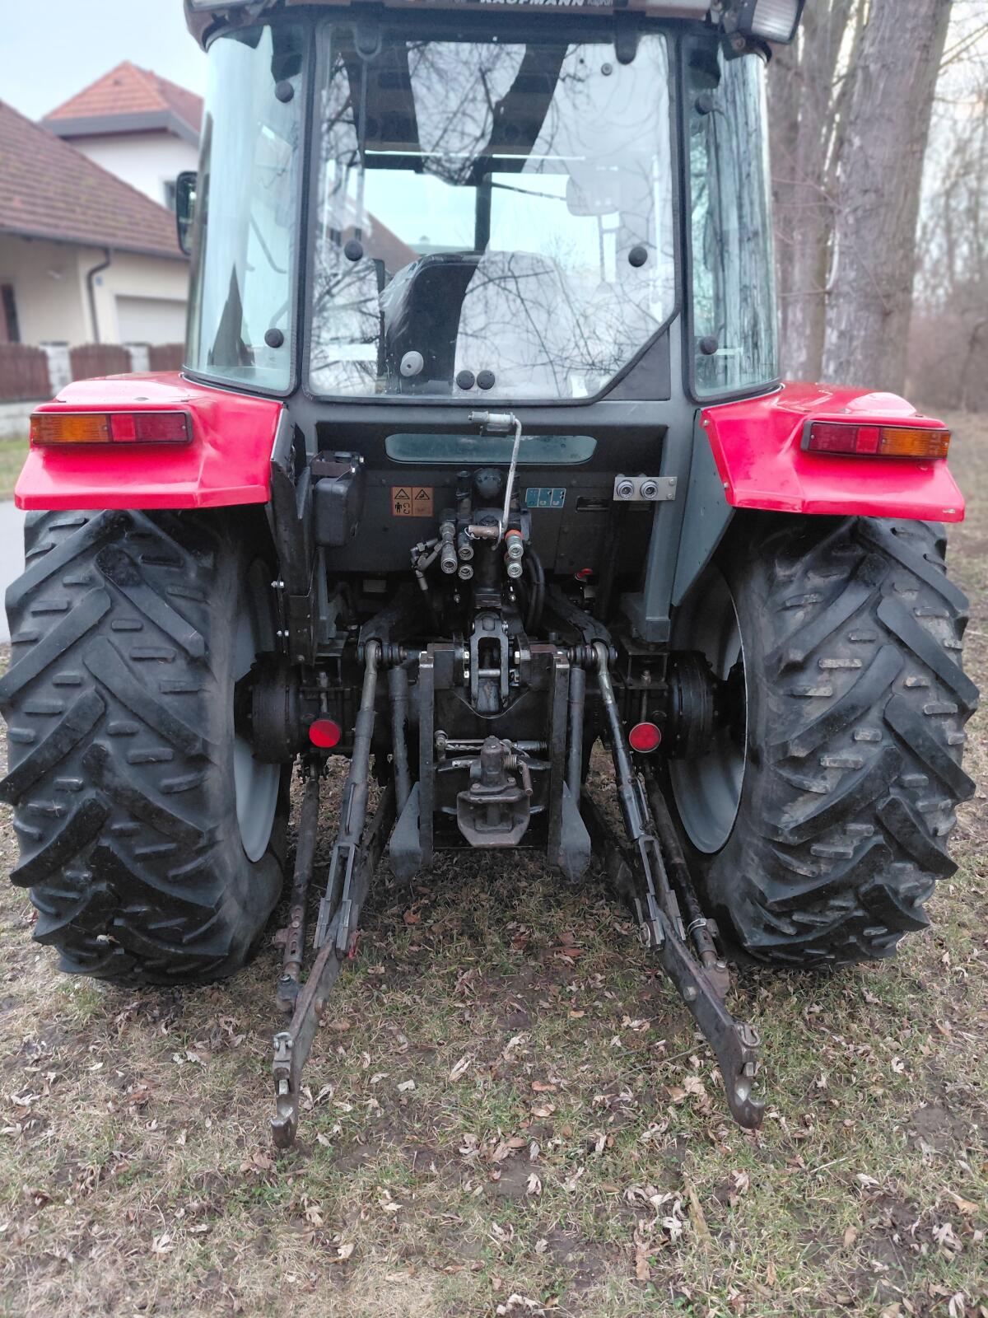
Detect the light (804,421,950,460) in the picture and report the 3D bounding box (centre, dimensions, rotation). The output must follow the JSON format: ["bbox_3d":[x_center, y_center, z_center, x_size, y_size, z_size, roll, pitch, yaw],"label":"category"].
[{"bbox_3d":[0.931,-0.536,2.321,0.348,0.074,0.060,0,18,-4],"label":"light"}]

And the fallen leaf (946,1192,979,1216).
[{"bbox_3d":[1.043,1.210,2.120,0.043,0.015,0.062,-12,22,-35],"label":"fallen leaf"}]

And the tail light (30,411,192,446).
[{"bbox_3d":[-0.888,-0.536,2.206,0.348,0.074,0.060,0,18,-4],"label":"tail light"}]

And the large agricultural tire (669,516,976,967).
[{"bbox_3d":[0.865,0.112,3.027,0.490,1.570,1.610,0,18,-4],"label":"large agricultural tire"}]

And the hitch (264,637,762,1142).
[{"bbox_3d":[0.040,0.474,2.418,1.080,0.970,0.960,0,18,-4],"label":"hitch"}]

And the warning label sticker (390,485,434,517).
[{"bbox_3d":[-0.222,-0.428,2.615,0.114,0.084,0.002,0,18,-4],"label":"warning label sticker"}]

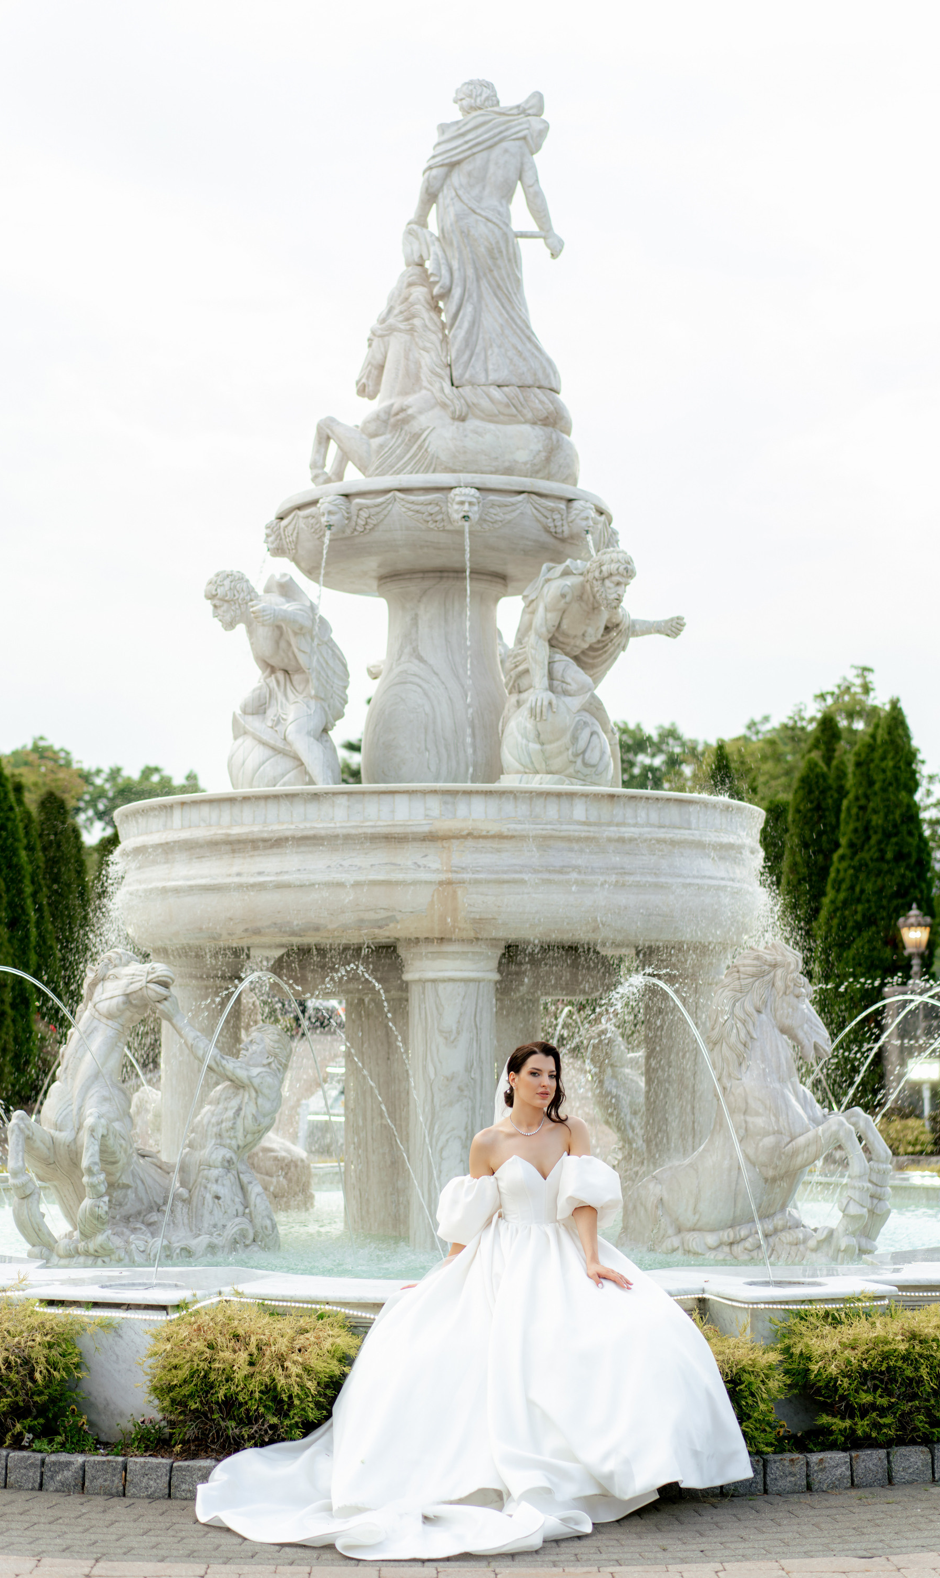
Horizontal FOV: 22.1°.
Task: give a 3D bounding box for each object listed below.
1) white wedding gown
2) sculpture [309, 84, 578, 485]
[{"bbox_3d":[0.000,1.627,7.189,1.590,1.005,1.692,1,-6,-8],"label":"white wedding gown"},{"bbox_3d":[-0.122,-2.376,11.693,1.200,2.181,1.020,2,-6,-20],"label":"sculpture"}]

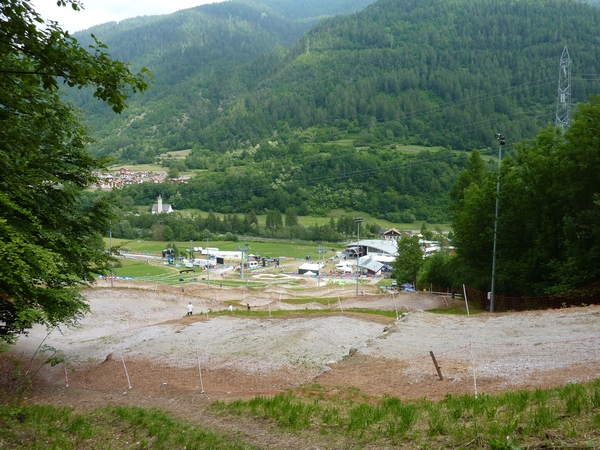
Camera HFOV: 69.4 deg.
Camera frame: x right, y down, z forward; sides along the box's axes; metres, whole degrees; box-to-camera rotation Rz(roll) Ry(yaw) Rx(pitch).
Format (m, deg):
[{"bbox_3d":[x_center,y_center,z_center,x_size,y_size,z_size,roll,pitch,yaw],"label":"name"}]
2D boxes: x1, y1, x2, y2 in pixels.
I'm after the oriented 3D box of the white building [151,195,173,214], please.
[{"bbox_3d":[-180.000,-27.000,570.000,26.000,26.500,15.000,2,5,20],"label":"white building"}]

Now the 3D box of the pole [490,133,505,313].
[{"bbox_3d":[19.500,-0.100,43.200,1.000,17.900,1.200,2,5,18],"label":"pole"}]

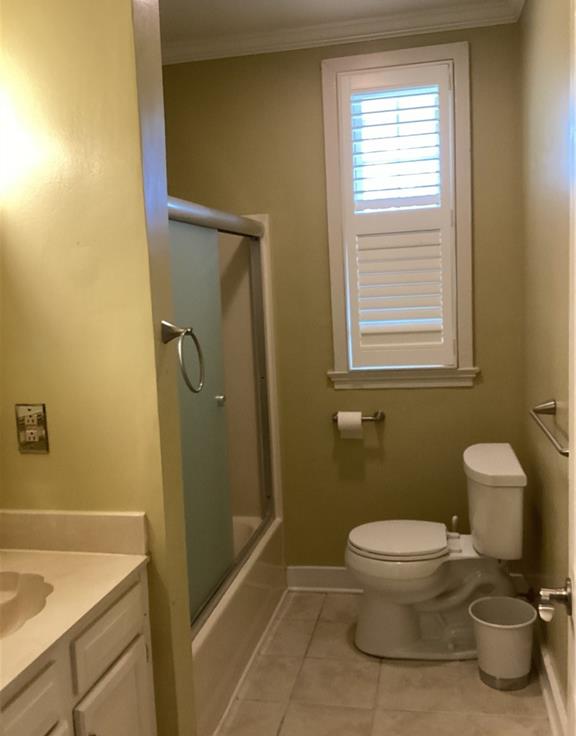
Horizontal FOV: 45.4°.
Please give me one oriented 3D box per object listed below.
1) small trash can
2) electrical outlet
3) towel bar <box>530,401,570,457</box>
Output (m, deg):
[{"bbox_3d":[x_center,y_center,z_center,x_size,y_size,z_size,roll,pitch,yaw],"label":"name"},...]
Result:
[{"bbox_3d":[0.788,1.011,2.513,0.242,0.249,0.242,-1,6,12],"label":"small trash can"},{"bbox_3d":[-0.632,0.152,1.698,0.084,0.126,0.011,-1,6,12],"label":"electrical outlet"},{"bbox_3d":[0.771,0.162,1.966,0.083,0.051,0.629,-1,6,12],"label":"towel bar"}]

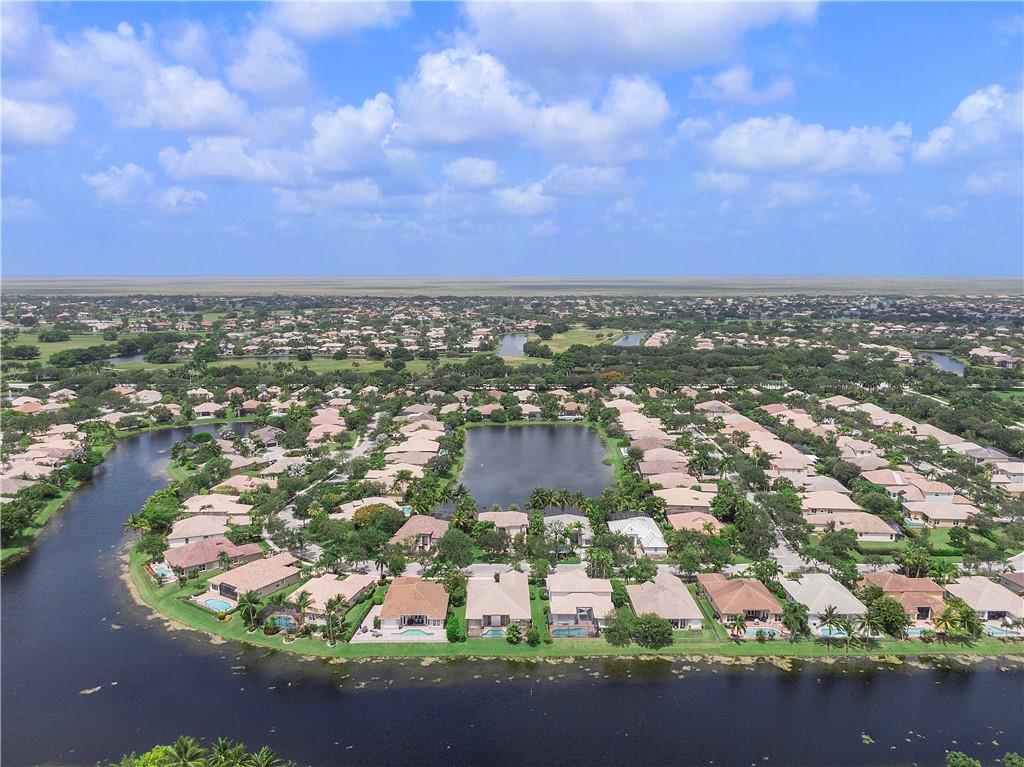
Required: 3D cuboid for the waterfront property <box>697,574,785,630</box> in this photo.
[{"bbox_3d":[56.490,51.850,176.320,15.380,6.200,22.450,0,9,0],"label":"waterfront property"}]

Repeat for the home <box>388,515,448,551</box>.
[{"bbox_3d":[-30.400,48.740,235.330,17.000,6.200,22.000,0,9,-2],"label":"home"}]

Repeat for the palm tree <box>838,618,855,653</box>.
[{"bbox_3d":[72.820,54.630,153.450,4.000,7.610,4.000,0,9,0],"label":"palm tree"}]

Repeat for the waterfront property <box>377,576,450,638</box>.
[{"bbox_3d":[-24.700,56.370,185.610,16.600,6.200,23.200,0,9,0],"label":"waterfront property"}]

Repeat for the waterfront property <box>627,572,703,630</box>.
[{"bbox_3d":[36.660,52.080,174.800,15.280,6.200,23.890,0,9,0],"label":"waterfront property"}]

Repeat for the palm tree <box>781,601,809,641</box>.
[{"bbox_3d":[68.000,57.080,171.150,6.500,9.200,6.500,0,9,0],"label":"palm tree"}]

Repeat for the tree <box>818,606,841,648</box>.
[{"bbox_3d":[69.360,53.510,154.540,5.400,9.500,5.400,0,9,0],"label":"tree"}]

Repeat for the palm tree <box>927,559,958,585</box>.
[{"bbox_3d":[120.800,53.370,199.920,8.300,7.800,8.300,0,9,0],"label":"palm tree"}]

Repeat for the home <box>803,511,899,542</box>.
[{"bbox_3d":[105.710,44.480,224.520,24.200,6.200,15.580,0,9,0],"label":"home"}]

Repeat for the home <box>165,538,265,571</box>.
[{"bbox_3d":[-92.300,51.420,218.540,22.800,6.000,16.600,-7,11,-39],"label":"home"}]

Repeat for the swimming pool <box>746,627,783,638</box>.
[{"bbox_3d":[57.620,57.510,162.410,8.200,1.000,5.130,0,9,0],"label":"swimming pool"}]

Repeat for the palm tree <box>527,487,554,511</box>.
[{"bbox_3d":[10.000,43.150,258.550,8.800,10.200,8.800,0,9,0],"label":"palm tree"}]

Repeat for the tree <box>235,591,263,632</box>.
[{"bbox_3d":[-64.600,56.260,177.100,6.300,9.000,6.300,0,9,0],"label":"tree"}]

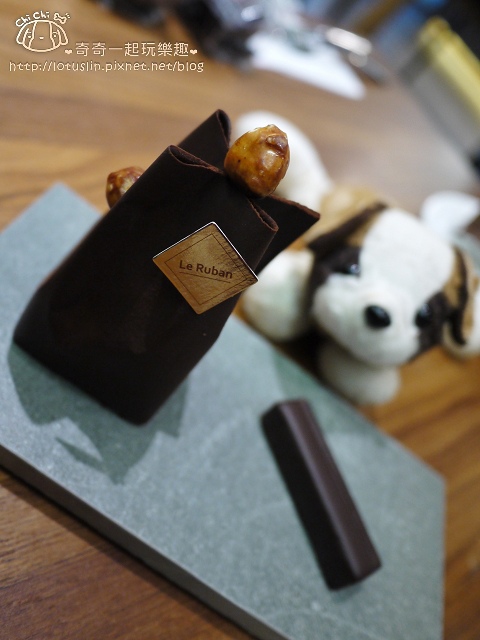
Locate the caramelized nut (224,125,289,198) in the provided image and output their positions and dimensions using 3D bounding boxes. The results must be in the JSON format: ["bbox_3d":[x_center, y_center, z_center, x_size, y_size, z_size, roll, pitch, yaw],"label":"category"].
[{"bbox_3d":[0.004,-0.041,0.132,0.016,0.018,0.016,38,44,-12],"label":"caramelized nut"}]

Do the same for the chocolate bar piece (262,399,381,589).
[{"bbox_3d":[0.031,0.067,0.206,0.016,0.015,0.068,-5,65,-41],"label":"chocolate bar piece"}]

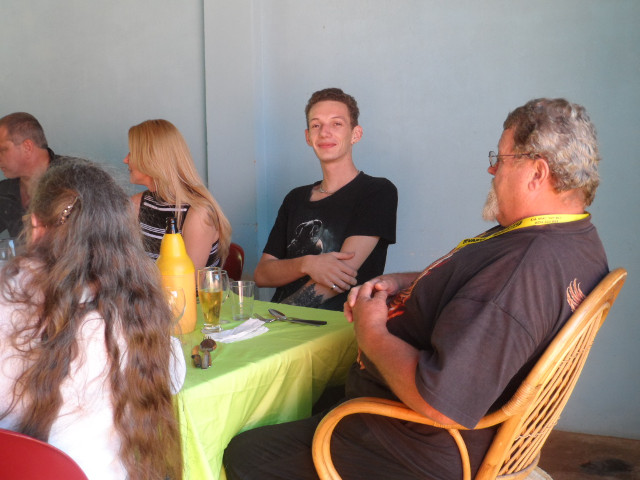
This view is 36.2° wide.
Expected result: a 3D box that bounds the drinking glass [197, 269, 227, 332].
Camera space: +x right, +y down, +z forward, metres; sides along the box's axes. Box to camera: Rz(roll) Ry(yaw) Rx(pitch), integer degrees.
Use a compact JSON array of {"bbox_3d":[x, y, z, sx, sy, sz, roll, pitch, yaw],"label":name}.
[{"bbox_3d":[-0.277,0.155,2.492,0.063,0.156,0.063,-1,8,0],"label":"drinking glass"}]

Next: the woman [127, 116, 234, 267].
[{"bbox_3d":[-0.688,0.224,3.379,0.450,1.270,0.750,6,11,38],"label":"woman"}]

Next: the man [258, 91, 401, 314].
[{"bbox_3d":[-0.083,0.220,3.036,0.520,1.360,0.780,4,10,27],"label":"man"}]

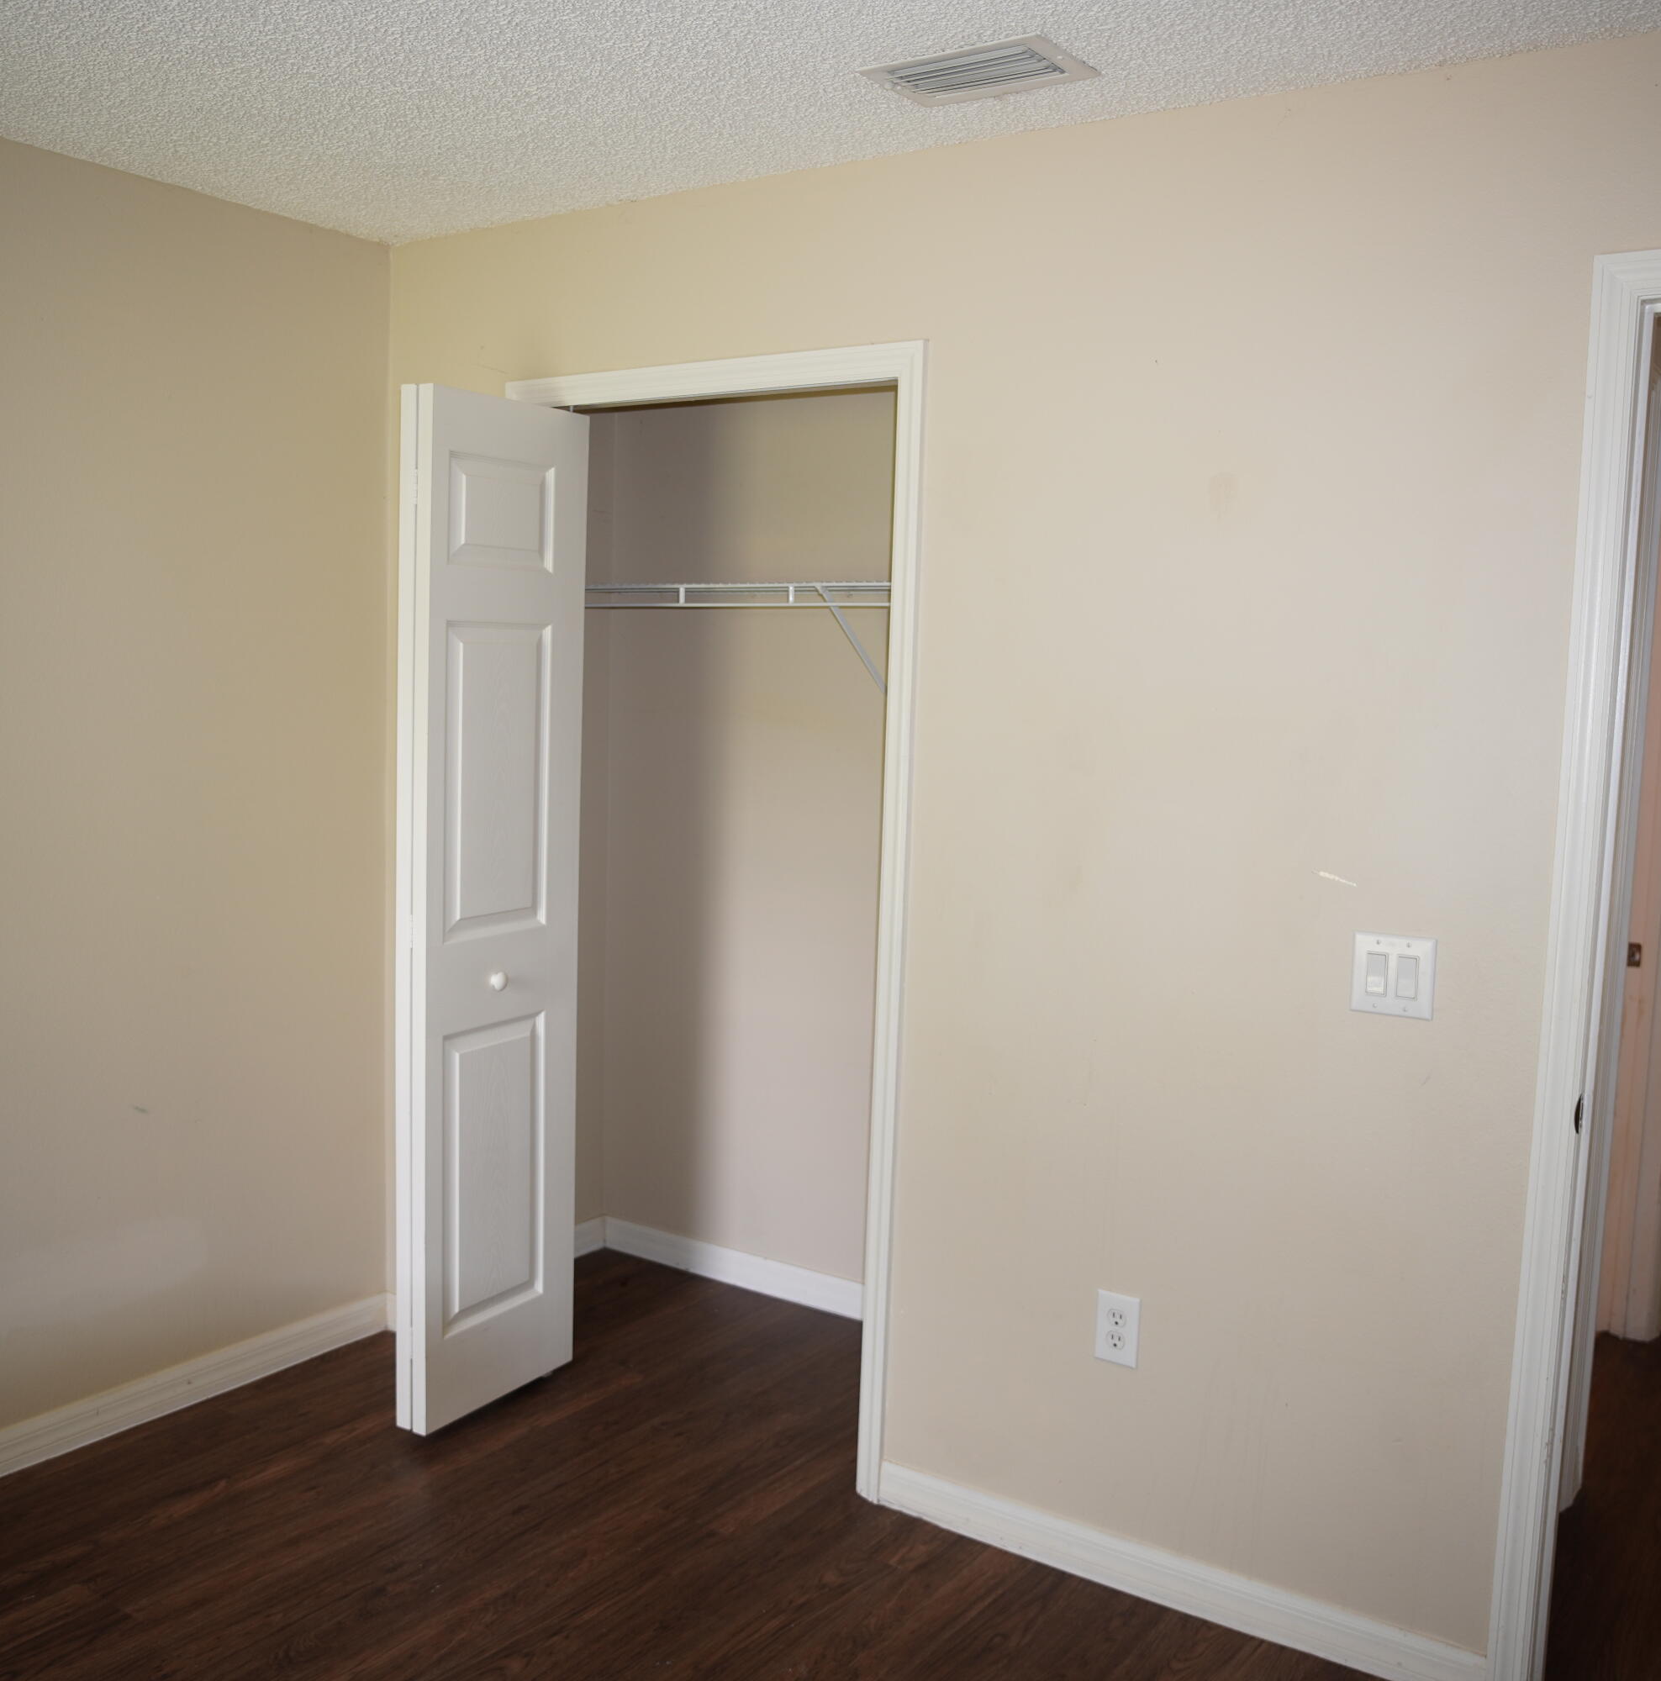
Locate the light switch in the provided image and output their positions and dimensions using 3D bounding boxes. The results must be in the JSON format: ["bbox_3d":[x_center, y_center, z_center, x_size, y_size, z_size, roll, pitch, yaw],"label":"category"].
[{"bbox_3d":[0.839,0.203,2.294,0.119,0.120,0.012,5,7,31],"label":"light switch"}]

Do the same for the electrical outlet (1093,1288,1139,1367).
[{"bbox_3d":[0.478,0.818,2.569,0.074,0.120,0.010,5,7,31],"label":"electrical outlet"}]

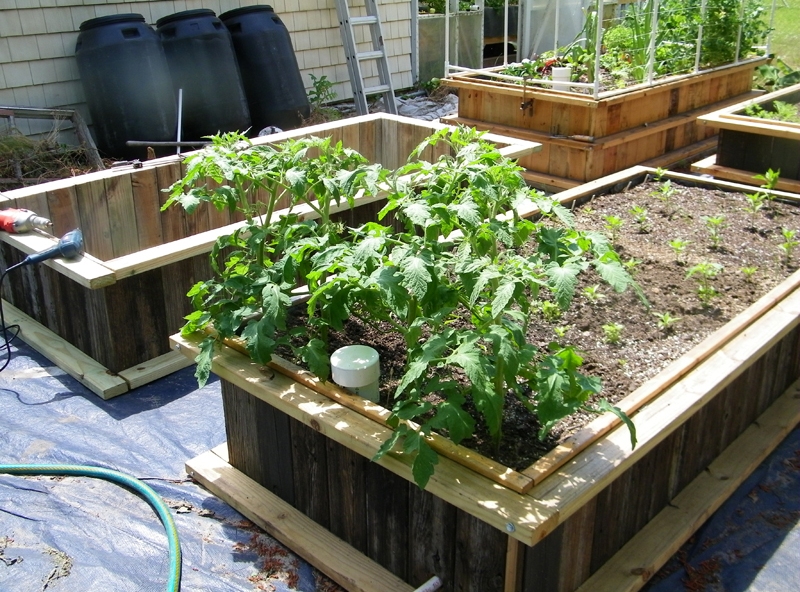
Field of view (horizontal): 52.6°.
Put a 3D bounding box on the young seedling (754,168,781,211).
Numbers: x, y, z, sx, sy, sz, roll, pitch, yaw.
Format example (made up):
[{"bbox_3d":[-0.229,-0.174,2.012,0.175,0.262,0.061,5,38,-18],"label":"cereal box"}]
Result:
[{"bbox_3d":[1.560,-0.445,3.419,0.111,0.165,0.105,10,25,23],"label":"young seedling"}]

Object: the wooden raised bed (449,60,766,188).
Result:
[{"bbox_3d":[1.627,-1.409,6.090,1.218,0.602,2.618,20,31,40],"label":"wooden raised bed"}]

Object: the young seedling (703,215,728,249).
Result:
[{"bbox_3d":[1.179,-0.237,3.010,0.100,0.112,0.095,-1,22,0],"label":"young seedling"}]

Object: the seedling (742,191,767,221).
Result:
[{"bbox_3d":[1.427,-0.344,3.247,0.096,0.118,0.093,-1,22,0],"label":"seedling"}]

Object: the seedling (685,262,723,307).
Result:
[{"bbox_3d":[0.952,-0.041,2.518,0.120,0.155,0.114,9,25,21],"label":"seedling"}]

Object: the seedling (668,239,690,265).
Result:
[{"bbox_3d":[0.996,-0.164,2.880,0.086,0.095,0.082,8,24,19],"label":"seedling"}]

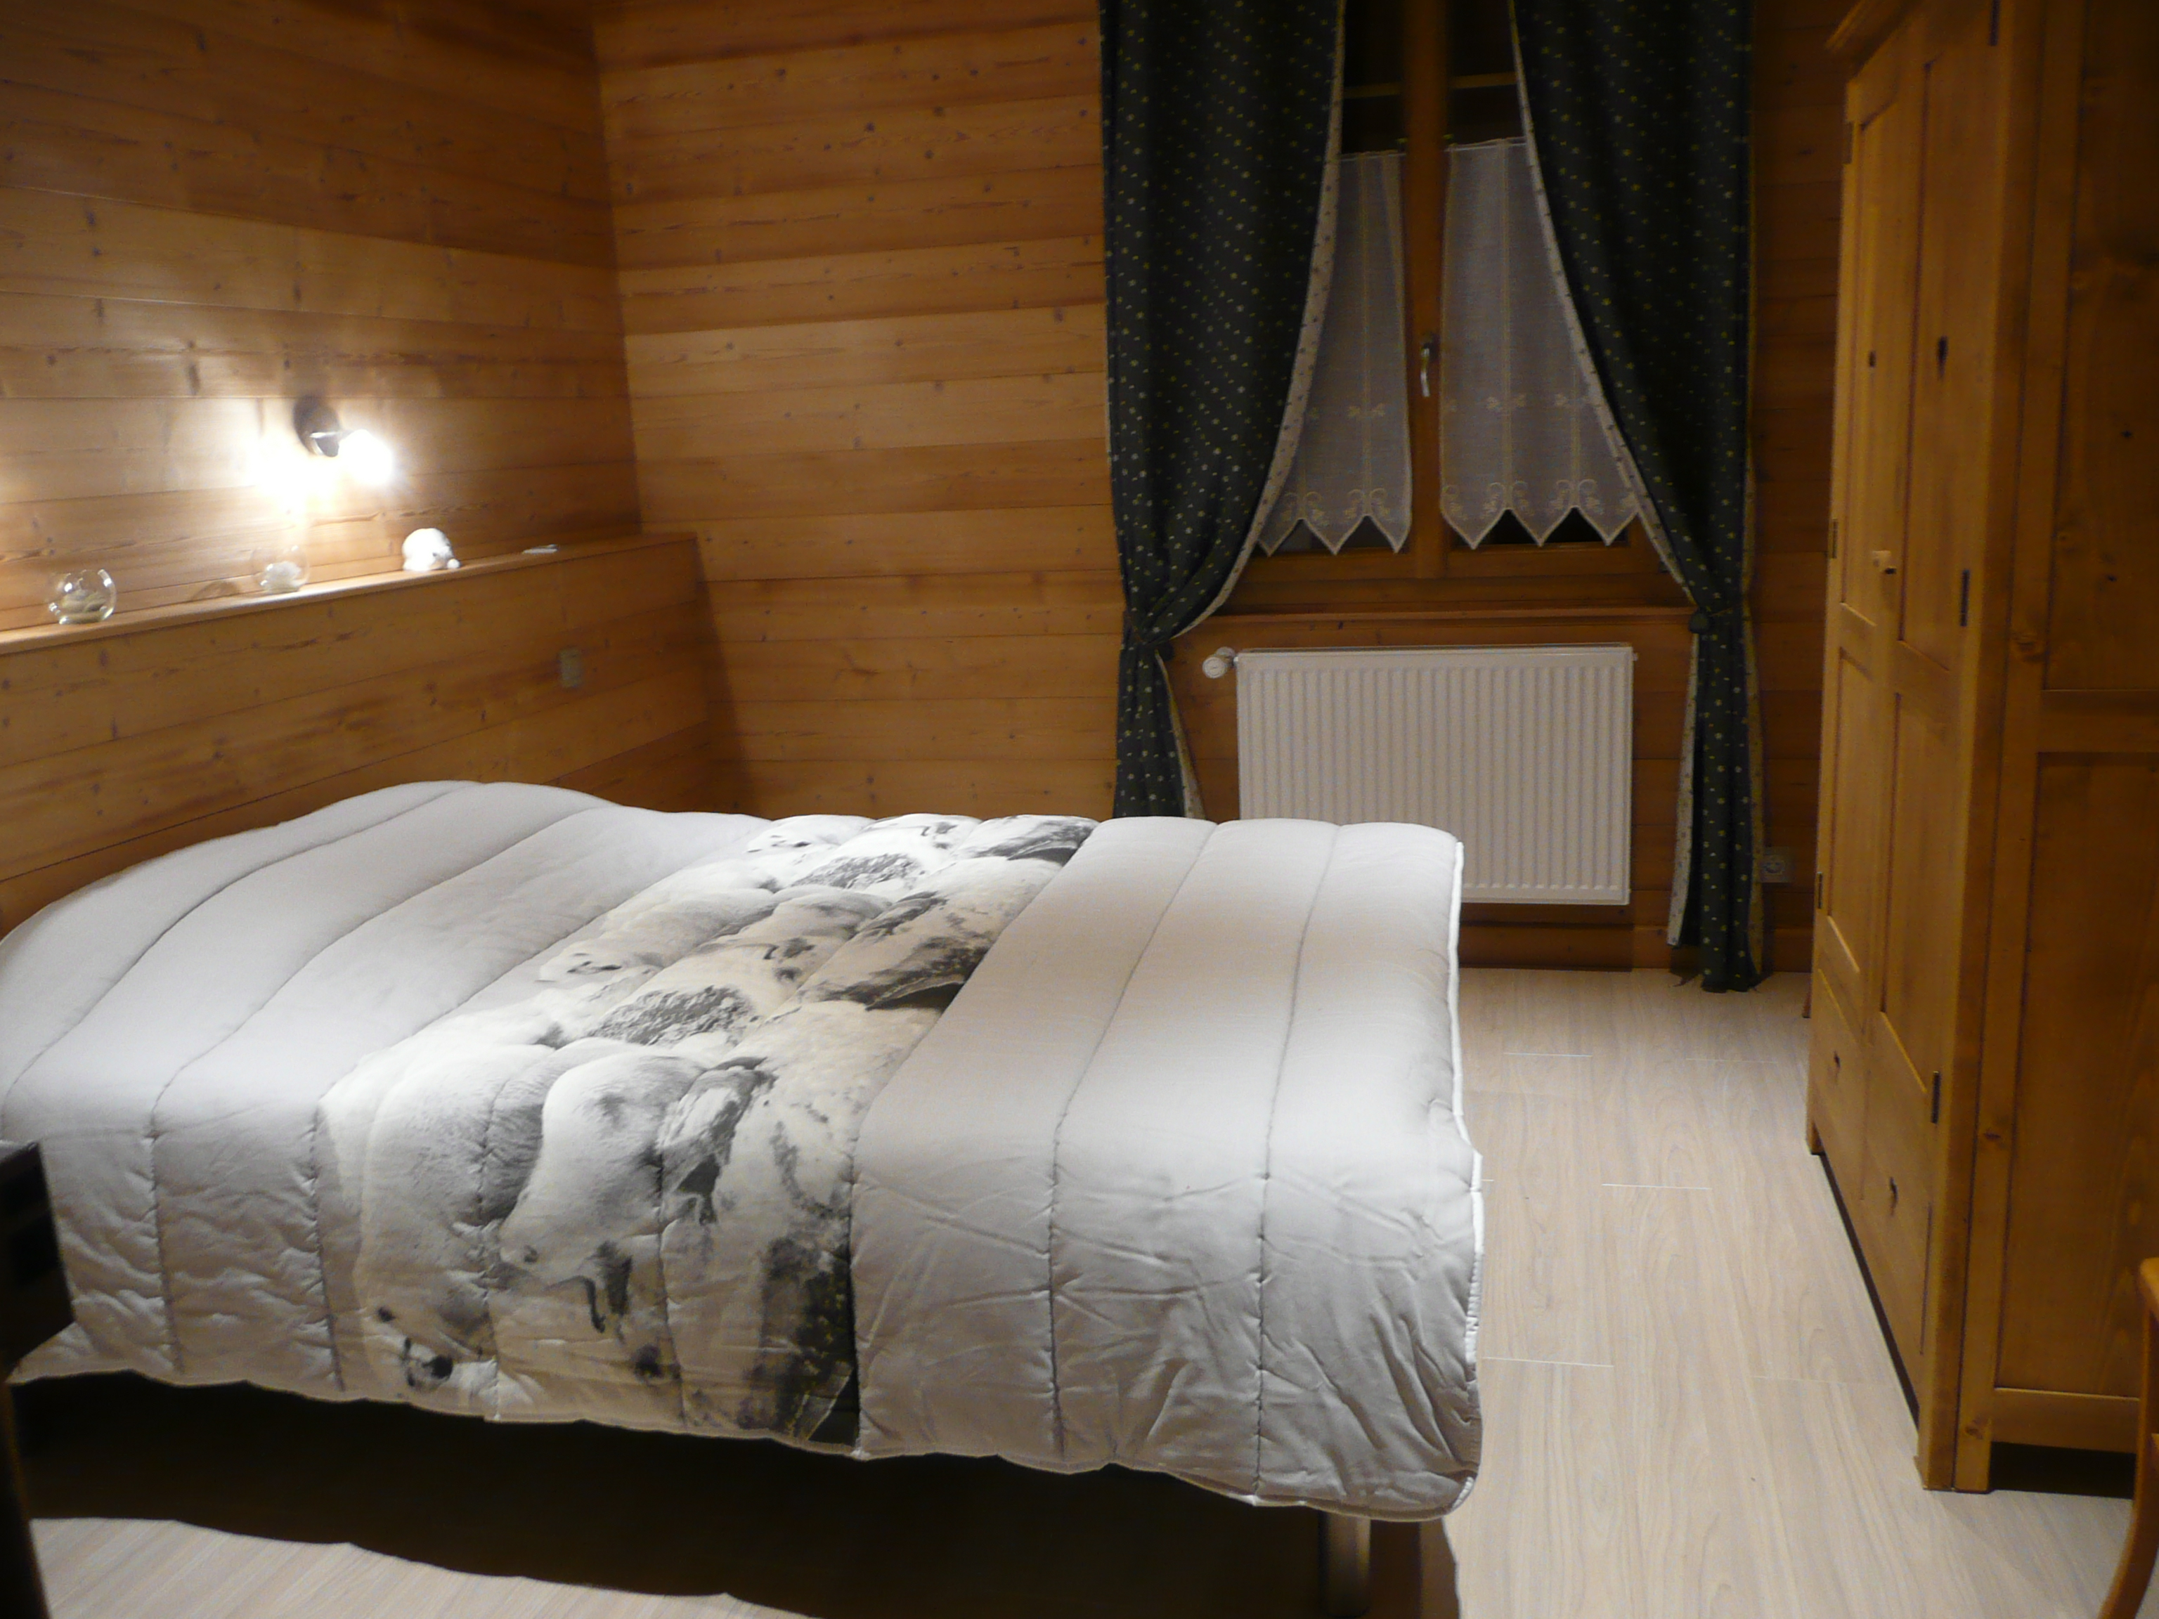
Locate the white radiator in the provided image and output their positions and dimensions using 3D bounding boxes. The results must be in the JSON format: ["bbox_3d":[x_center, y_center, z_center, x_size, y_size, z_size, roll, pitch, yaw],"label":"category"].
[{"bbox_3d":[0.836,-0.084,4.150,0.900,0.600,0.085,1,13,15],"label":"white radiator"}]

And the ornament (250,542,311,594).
[{"bbox_3d":[-1.470,-0.444,3.221,0.099,0.087,0.099,1,13,15],"label":"ornament"}]

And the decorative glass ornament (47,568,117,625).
[{"bbox_3d":[-1.590,-0.339,2.785,0.098,0.084,0.098,1,13,15],"label":"decorative glass ornament"}]

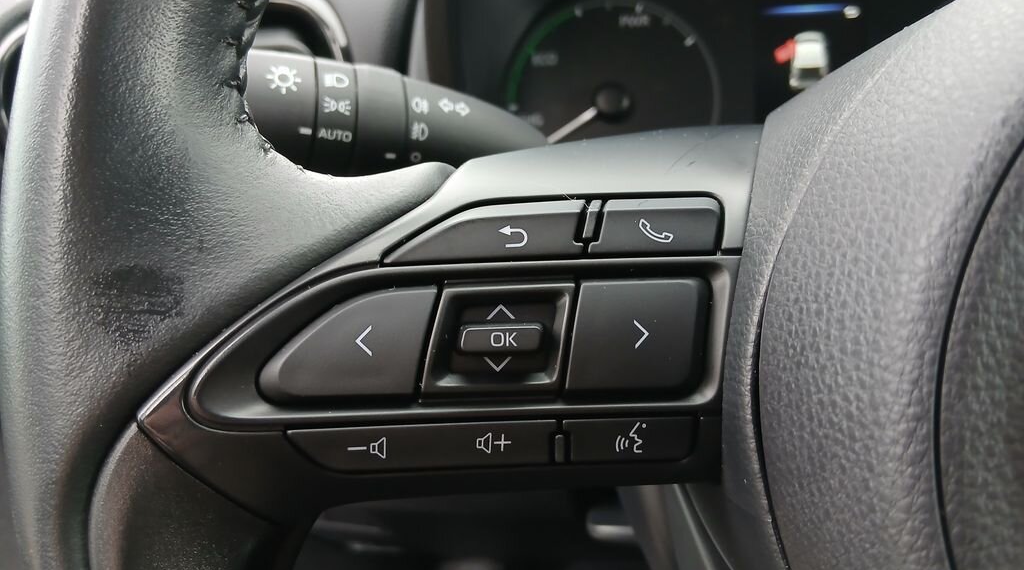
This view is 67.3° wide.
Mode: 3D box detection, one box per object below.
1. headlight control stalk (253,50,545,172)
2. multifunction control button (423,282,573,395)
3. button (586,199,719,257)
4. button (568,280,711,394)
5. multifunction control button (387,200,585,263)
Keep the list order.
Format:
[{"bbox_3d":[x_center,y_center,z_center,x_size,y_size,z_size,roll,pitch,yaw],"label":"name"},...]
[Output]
[{"bbox_3d":[-0.021,-0.036,0.173,0.078,0.027,0.029,6,-6,-5],"label":"headlight control stalk"},{"bbox_3d":[-0.002,0.009,0.128,0.024,0.018,0.007,-1,-5,0],"label":"multifunction control button"},{"bbox_3d":[0.024,-0.010,0.129,0.021,0.009,0.006,-1,-5,0],"label":"button"},{"bbox_3d":[0.020,0.008,0.127,0.022,0.018,0.006,-1,-5,0],"label":"button"},{"bbox_3d":[-0.004,-0.009,0.129,0.032,0.009,0.006,-1,-5,0],"label":"multifunction control button"}]

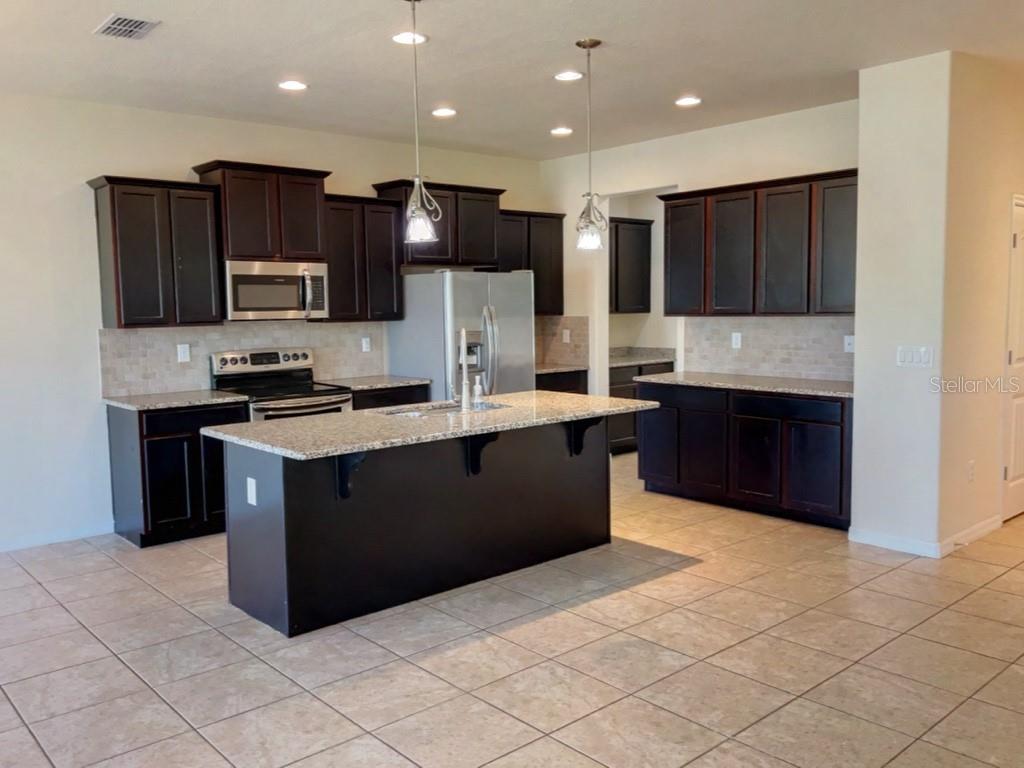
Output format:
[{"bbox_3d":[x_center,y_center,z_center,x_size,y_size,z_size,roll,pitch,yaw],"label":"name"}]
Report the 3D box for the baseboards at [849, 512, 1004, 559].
[{"bbox_3d":[2.676,0.917,5.511,1.035,0.095,0.555,-5,7,-42],"label":"baseboards"}]

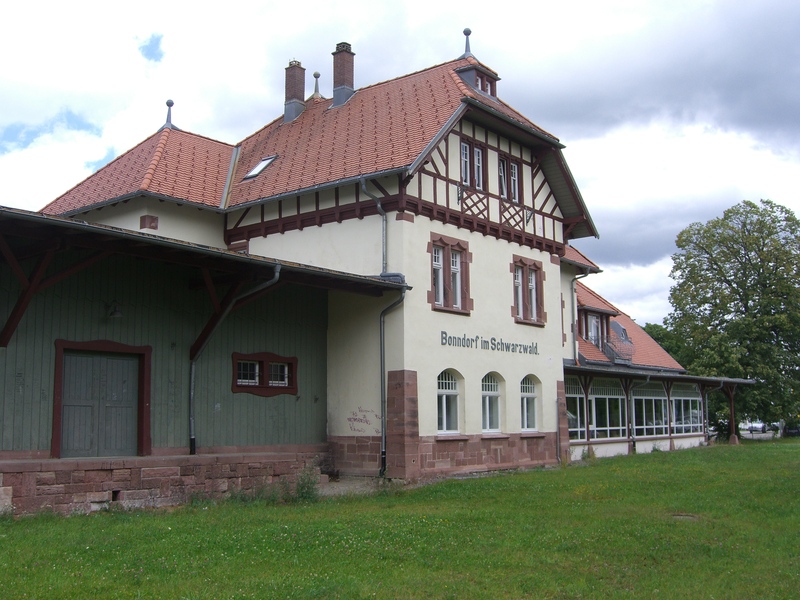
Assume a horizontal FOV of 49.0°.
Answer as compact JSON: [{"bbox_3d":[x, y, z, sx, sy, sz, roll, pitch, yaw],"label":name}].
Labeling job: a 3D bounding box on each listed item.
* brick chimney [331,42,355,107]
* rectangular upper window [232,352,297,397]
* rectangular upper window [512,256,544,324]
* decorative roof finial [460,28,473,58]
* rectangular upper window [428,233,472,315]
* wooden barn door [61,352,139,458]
[{"bbox_3d":[-1.877,-7.564,29.700,0.553,2.278,0.553,-6,-10,38],"label":"brick chimney"},{"bbox_3d":[-3.401,1.875,22.001,0.150,1.105,2.192,-6,-10,38],"label":"rectangular upper window"},{"bbox_3d":[3.952,-0.243,27.264,0.200,2.116,1.877,-6,-10,38],"label":"rectangular upper window"},{"bbox_3d":[2.100,-7.900,27.036,0.324,0.953,0.324,-6,-10,38],"label":"decorative roof finial"},{"bbox_3d":[1.348,-0.679,24.068,0.200,2.125,1.877,-6,-10,38],"label":"rectangular upper window"},{"bbox_3d":[-6.354,2.222,18.587,0.120,2.173,1.887,-6,-10,38],"label":"wooden barn door"}]

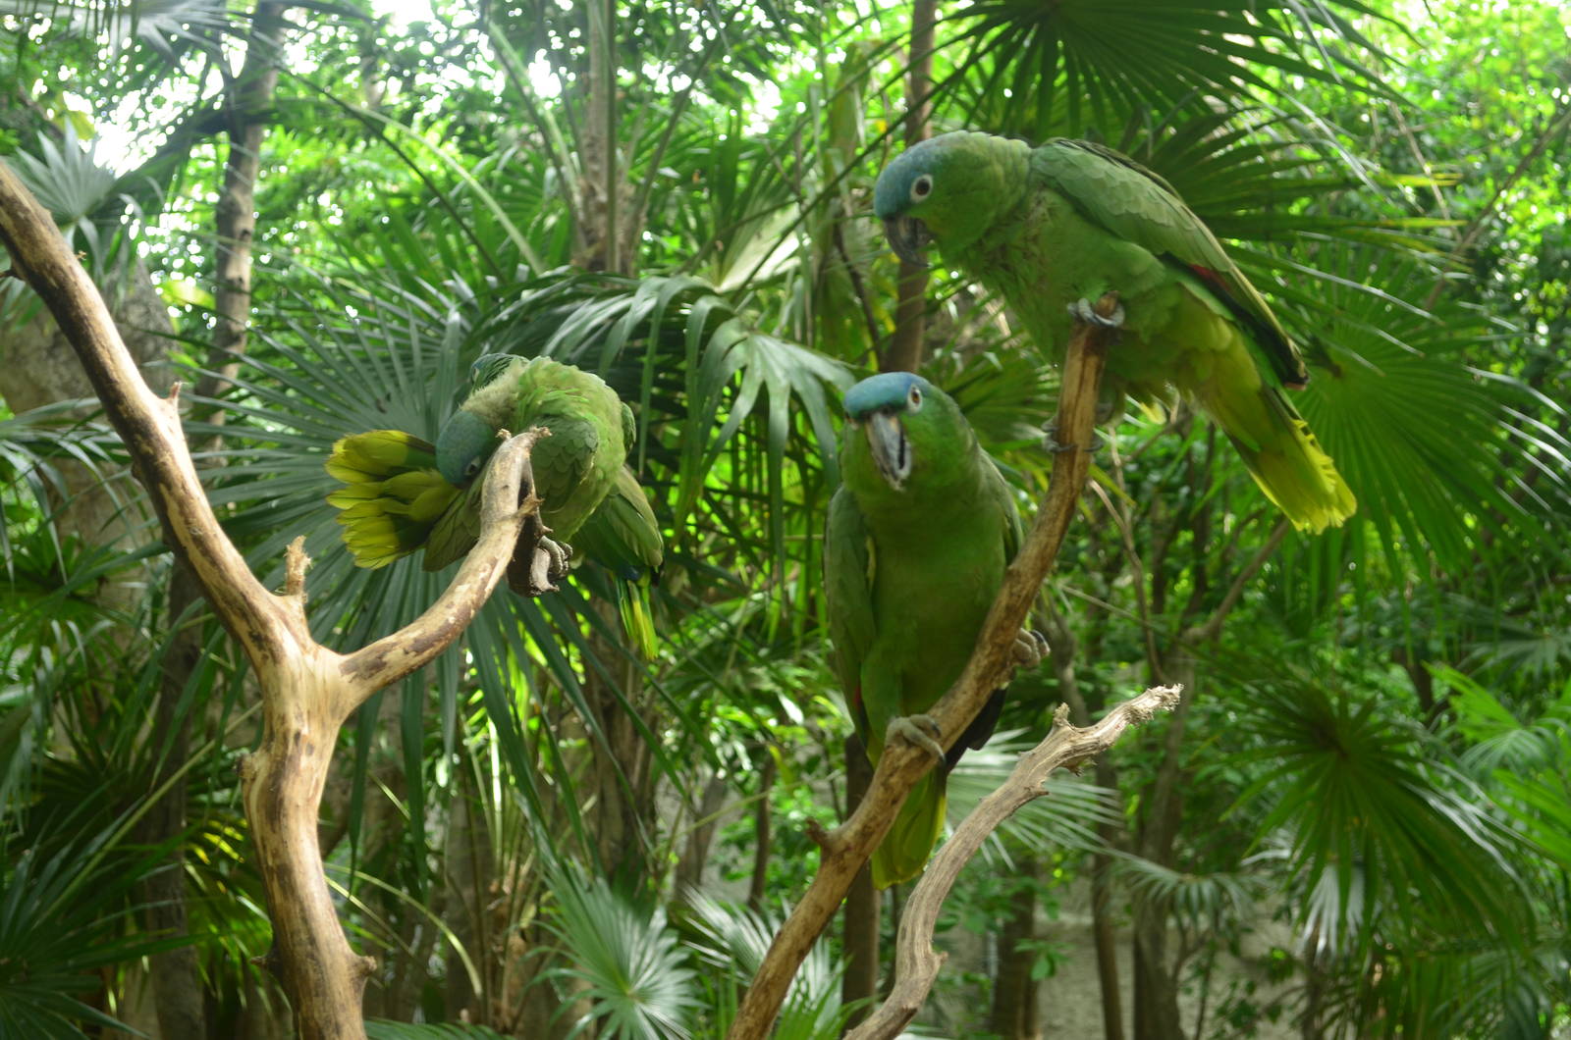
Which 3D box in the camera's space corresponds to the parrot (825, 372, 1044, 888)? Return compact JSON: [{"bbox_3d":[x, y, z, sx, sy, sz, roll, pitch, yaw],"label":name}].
[{"bbox_3d":[0.092,0.069,1.730,0.135,0.315,0.180,0,-3,-3],"label":"parrot"}]

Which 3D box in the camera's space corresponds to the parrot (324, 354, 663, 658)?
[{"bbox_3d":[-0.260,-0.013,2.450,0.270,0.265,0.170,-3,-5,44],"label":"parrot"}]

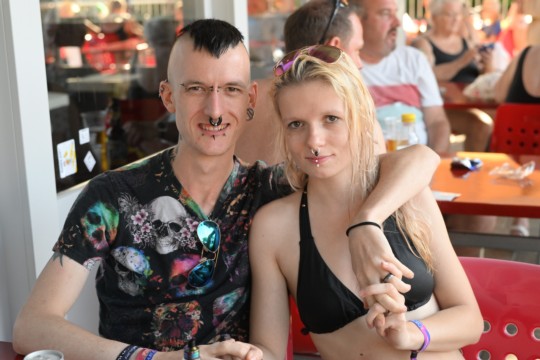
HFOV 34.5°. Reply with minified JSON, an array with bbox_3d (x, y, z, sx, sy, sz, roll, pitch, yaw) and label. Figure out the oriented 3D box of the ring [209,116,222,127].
[{"bbox_3d":[-0.097,-0.106,1.540,0.022,0.021,0.005,2,-7,-12],"label":"ring"}]

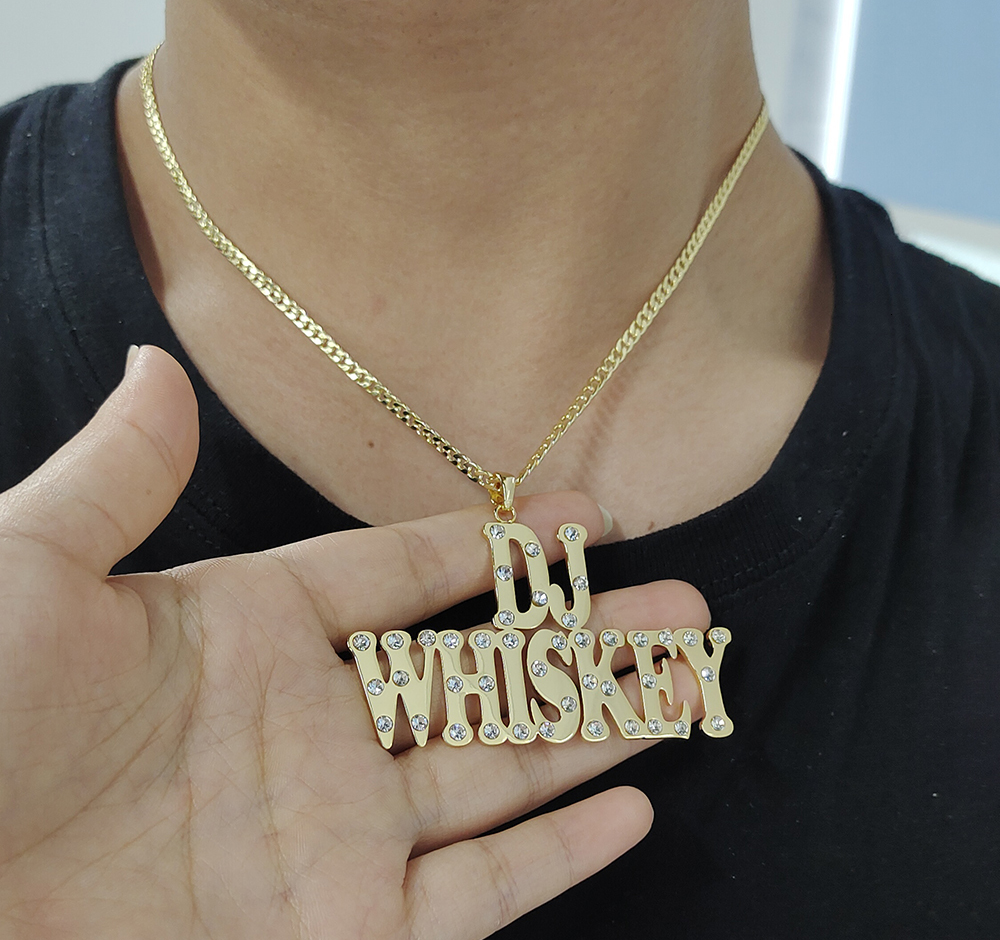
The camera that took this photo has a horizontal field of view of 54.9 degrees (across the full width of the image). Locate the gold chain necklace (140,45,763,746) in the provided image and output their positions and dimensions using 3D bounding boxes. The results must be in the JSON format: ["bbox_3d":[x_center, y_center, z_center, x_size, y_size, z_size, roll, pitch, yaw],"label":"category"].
[{"bbox_3d":[-0.015,-0.033,0.247,0.154,0.158,0.137,4,9,-7],"label":"gold chain necklace"}]

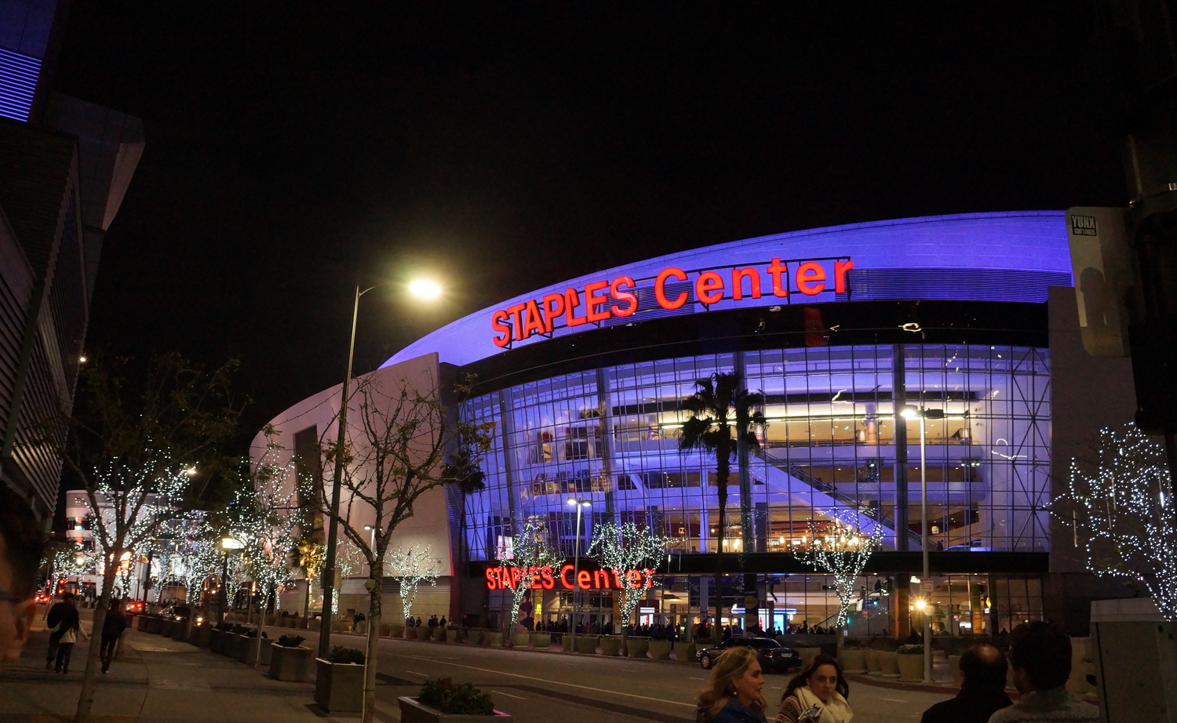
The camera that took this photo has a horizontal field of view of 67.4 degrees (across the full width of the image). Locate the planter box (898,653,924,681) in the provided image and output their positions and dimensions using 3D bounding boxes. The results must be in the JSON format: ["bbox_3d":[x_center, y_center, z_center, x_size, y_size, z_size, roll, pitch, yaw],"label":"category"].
[{"bbox_3d":[11.480,10.796,31.177,1.240,0.930,1.240,-4,-17,19],"label":"planter box"}]

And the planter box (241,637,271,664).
[{"bbox_3d":[-10.285,8.939,27.311,0.740,0.780,1.450,11,-18,-28],"label":"planter box"}]

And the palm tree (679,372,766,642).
[{"bbox_3d":[7.302,8.137,48.835,4.400,15.500,4.400,0,-16,8],"label":"palm tree"}]

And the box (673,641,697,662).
[{"bbox_3d":[5.205,15.629,47.434,1.220,0.910,1.220,0,-16,6],"label":"box"}]

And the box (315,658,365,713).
[{"bbox_3d":[-4.488,5.846,15.976,0.700,0.780,1.620,10,-17,-24],"label":"box"}]

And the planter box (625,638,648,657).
[{"bbox_3d":[2.296,13.312,40.985,1.000,0.840,1.000,1,-16,4],"label":"planter box"}]

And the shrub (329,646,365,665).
[{"bbox_3d":[-4.392,5.343,16.034,0.600,0.350,0.800,9,-18,-24],"label":"shrub"}]

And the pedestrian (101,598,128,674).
[{"bbox_3d":[-11.520,6.604,21.335,0.500,1.700,0.450,10,-18,-26],"label":"pedestrian"}]

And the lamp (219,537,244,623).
[{"bbox_3d":[-14.503,9.211,35.416,0.800,4.190,0.750,2,-16,0],"label":"lamp"}]

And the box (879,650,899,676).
[{"bbox_3d":[12.064,12.086,35.316,1.000,0.870,1.000,-3,-17,18],"label":"box"}]

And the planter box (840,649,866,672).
[{"bbox_3d":[11.994,13.508,39.986,1.240,0.930,1.240,-3,-17,16],"label":"planter box"}]

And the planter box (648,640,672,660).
[{"bbox_3d":[3.259,12.998,39.744,1.000,0.840,1.000,1,-16,5],"label":"planter box"}]

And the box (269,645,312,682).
[{"bbox_3d":[-7.346,7.437,21.800,0.740,0.780,1.450,10,-18,-26],"label":"box"}]

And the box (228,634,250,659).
[{"bbox_3d":[-11.742,9.584,29.799,0.740,0.780,1.450,12,-19,-31],"label":"box"}]

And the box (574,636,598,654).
[{"bbox_3d":[-0.006,13.829,43.058,1.020,0.800,1.020,2,-16,1],"label":"box"}]

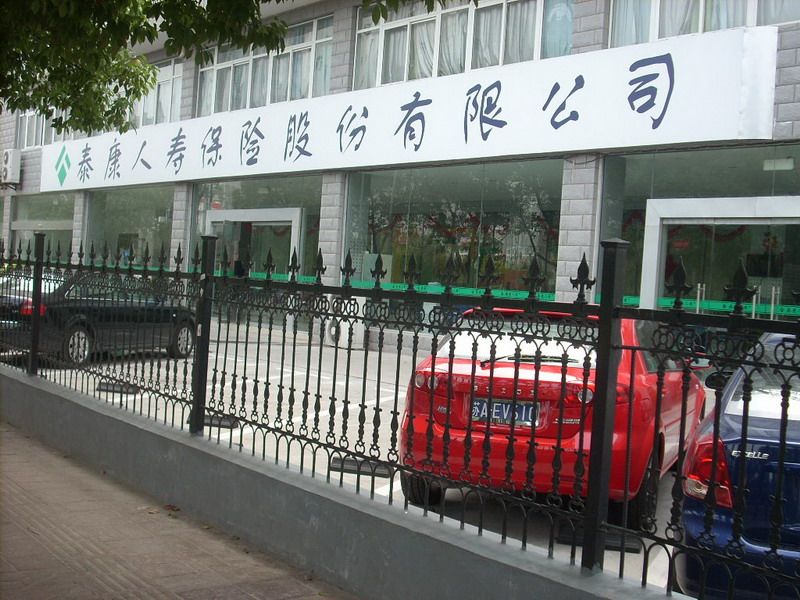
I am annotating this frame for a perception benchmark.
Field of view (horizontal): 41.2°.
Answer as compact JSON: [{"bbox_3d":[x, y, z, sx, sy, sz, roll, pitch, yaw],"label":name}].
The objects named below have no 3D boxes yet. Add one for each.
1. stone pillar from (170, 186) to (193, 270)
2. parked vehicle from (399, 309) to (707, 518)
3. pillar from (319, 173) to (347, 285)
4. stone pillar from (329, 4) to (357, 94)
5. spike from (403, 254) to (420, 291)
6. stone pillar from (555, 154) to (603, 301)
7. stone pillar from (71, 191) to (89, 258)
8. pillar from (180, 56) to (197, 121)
[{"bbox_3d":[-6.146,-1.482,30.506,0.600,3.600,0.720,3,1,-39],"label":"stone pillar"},{"bbox_3d":[1.417,0.772,8.392,1.725,1.445,4.295,4,1,22],"label":"parked vehicle"},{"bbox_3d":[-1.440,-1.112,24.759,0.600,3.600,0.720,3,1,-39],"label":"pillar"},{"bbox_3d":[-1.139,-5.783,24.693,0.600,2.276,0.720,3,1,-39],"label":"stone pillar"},{"bbox_3d":[0.057,-0.130,5.100,0.040,0.180,0.120,3,1,-36],"label":"spike"},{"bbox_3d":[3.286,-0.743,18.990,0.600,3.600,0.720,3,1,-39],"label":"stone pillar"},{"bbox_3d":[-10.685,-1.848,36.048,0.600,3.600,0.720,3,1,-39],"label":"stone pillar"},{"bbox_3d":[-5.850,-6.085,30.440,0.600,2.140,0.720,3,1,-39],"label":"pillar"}]

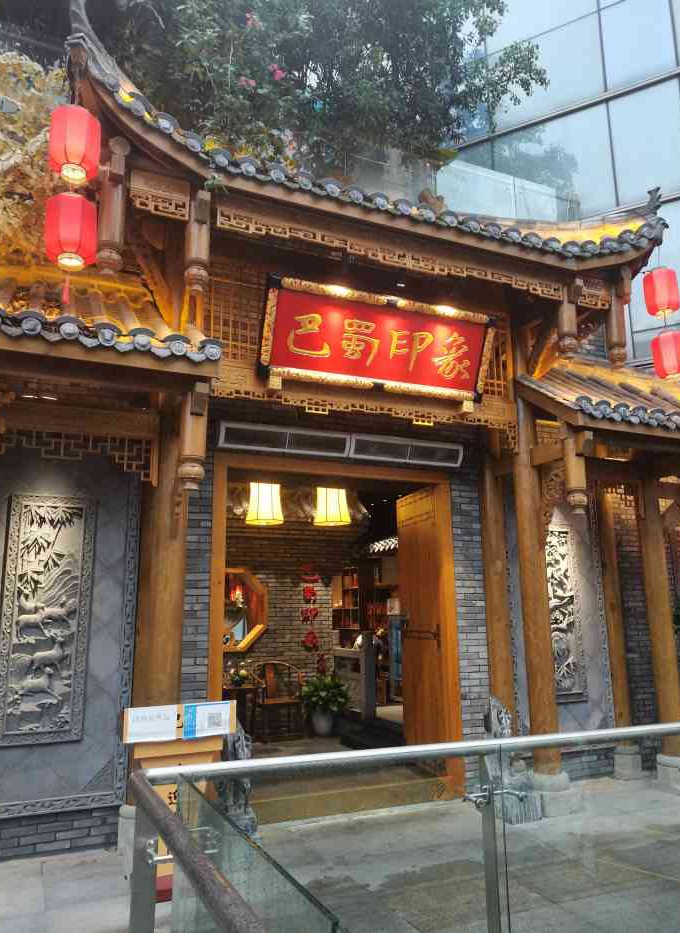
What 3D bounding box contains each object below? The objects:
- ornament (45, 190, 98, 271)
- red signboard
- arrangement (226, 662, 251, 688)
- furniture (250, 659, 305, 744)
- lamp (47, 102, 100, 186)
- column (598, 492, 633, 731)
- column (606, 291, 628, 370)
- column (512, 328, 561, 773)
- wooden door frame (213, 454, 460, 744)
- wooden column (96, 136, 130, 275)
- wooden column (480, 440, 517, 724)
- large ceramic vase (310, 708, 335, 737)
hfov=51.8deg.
[{"bbox_3d":[-1.617,-1.430,4.227,0.292,0.440,0.292,4,-12,-24],"label":"ornament"},{"bbox_3d":[0.350,-1.011,5.793,2.108,0.722,0.118,5,6,-24],"label":"red signboard"},{"bbox_3d":[-1.270,2.599,8.742,0.297,0.319,0.286,4,-12,-24],"label":"arrangement"},{"bbox_3d":[-0.790,2.967,8.927,0.554,0.916,0.538,5,-12,-24],"label":"furniture"},{"bbox_3d":[-1.601,-1.946,4.255,0.286,0.437,0.286,5,-12,-24],"label":"lamp"},{"bbox_3d":[2.946,1.535,7.542,0.192,2.794,0.192,4,-12,-24],"label":"column"},{"bbox_3d":[2.600,-1.310,6.582,0.149,0.814,0.149,4,-12,-24],"label":"column"},{"bbox_3d":[1.794,0.649,6.463,0.242,4.092,0.242,4,-12,-24],"label":"column"},{"bbox_3d":[-0.002,1.455,6.246,2.387,2.992,0.187,4,-12,-24],"label":"wooden door frame"},{"bbox_3d":[-1.490,-1.688,4.605,0.168,0.941,0.168,5,-12,-24],"label":"wooden column"},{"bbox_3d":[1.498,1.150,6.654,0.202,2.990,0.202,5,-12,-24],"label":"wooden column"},{"bbox_3d":[-0.217,3.189,8.862,0.280,0.374,0.280,-1,-11,0],"label":"large ceramic vase"}]

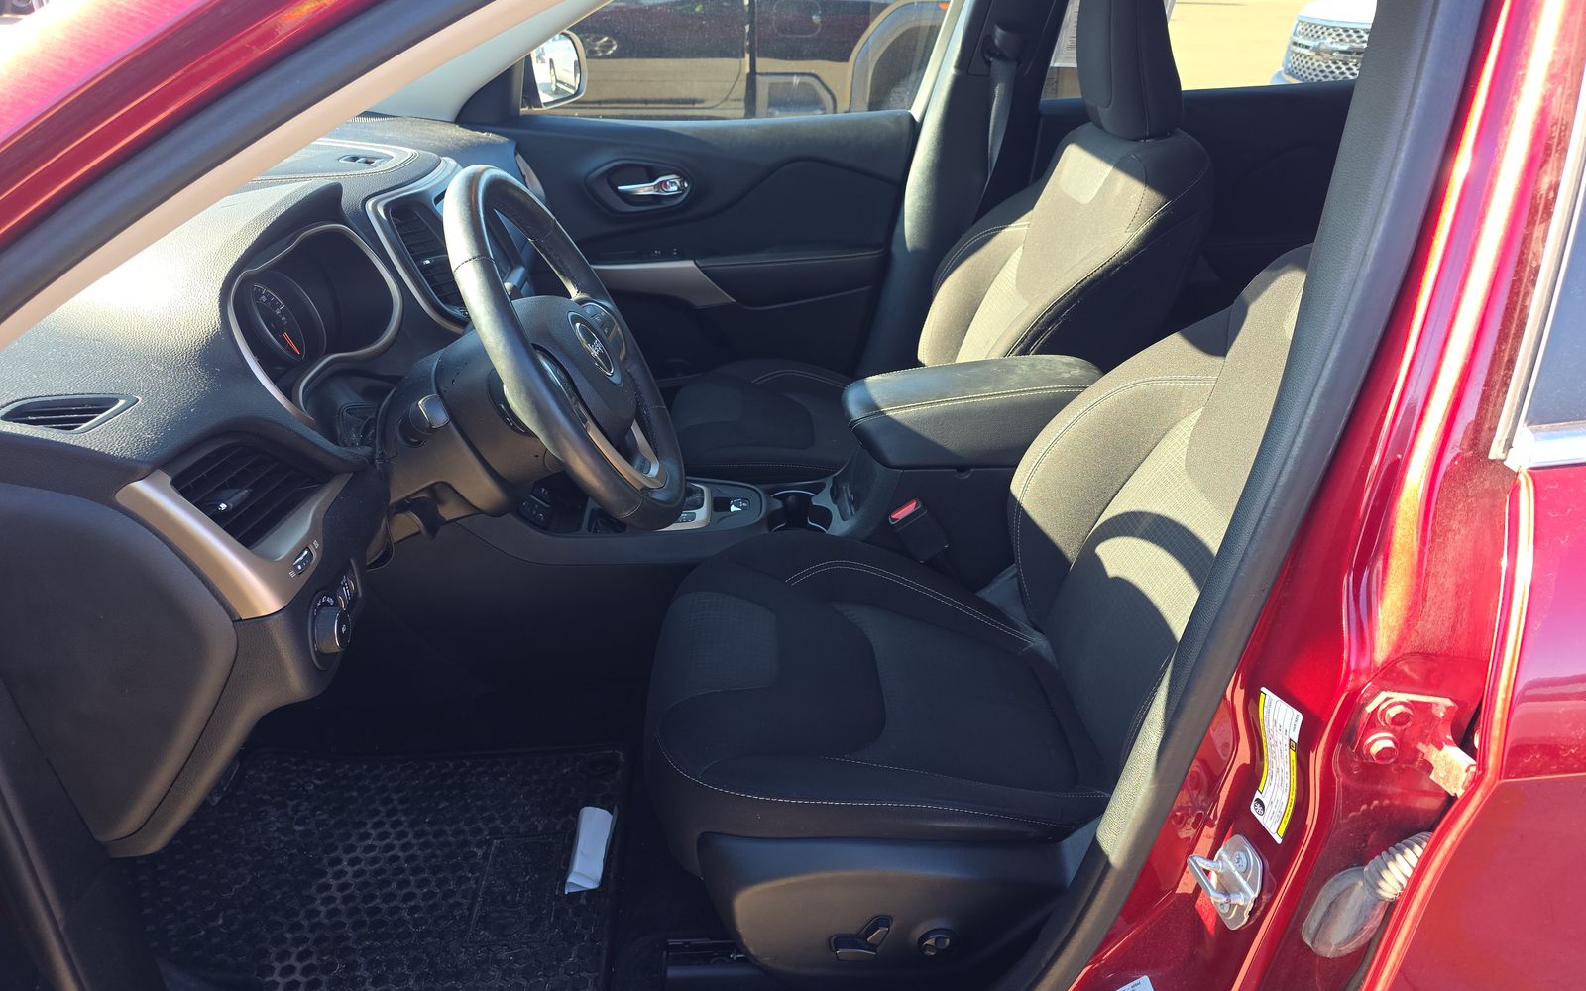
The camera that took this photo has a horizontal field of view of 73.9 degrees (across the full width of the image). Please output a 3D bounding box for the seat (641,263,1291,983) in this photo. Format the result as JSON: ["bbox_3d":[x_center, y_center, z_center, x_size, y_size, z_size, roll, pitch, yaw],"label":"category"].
[{"bbox_3d":[0.257,-0.004,1.126,0.850,1.030,0.550,-1,27,-4],"label":"seat"}]

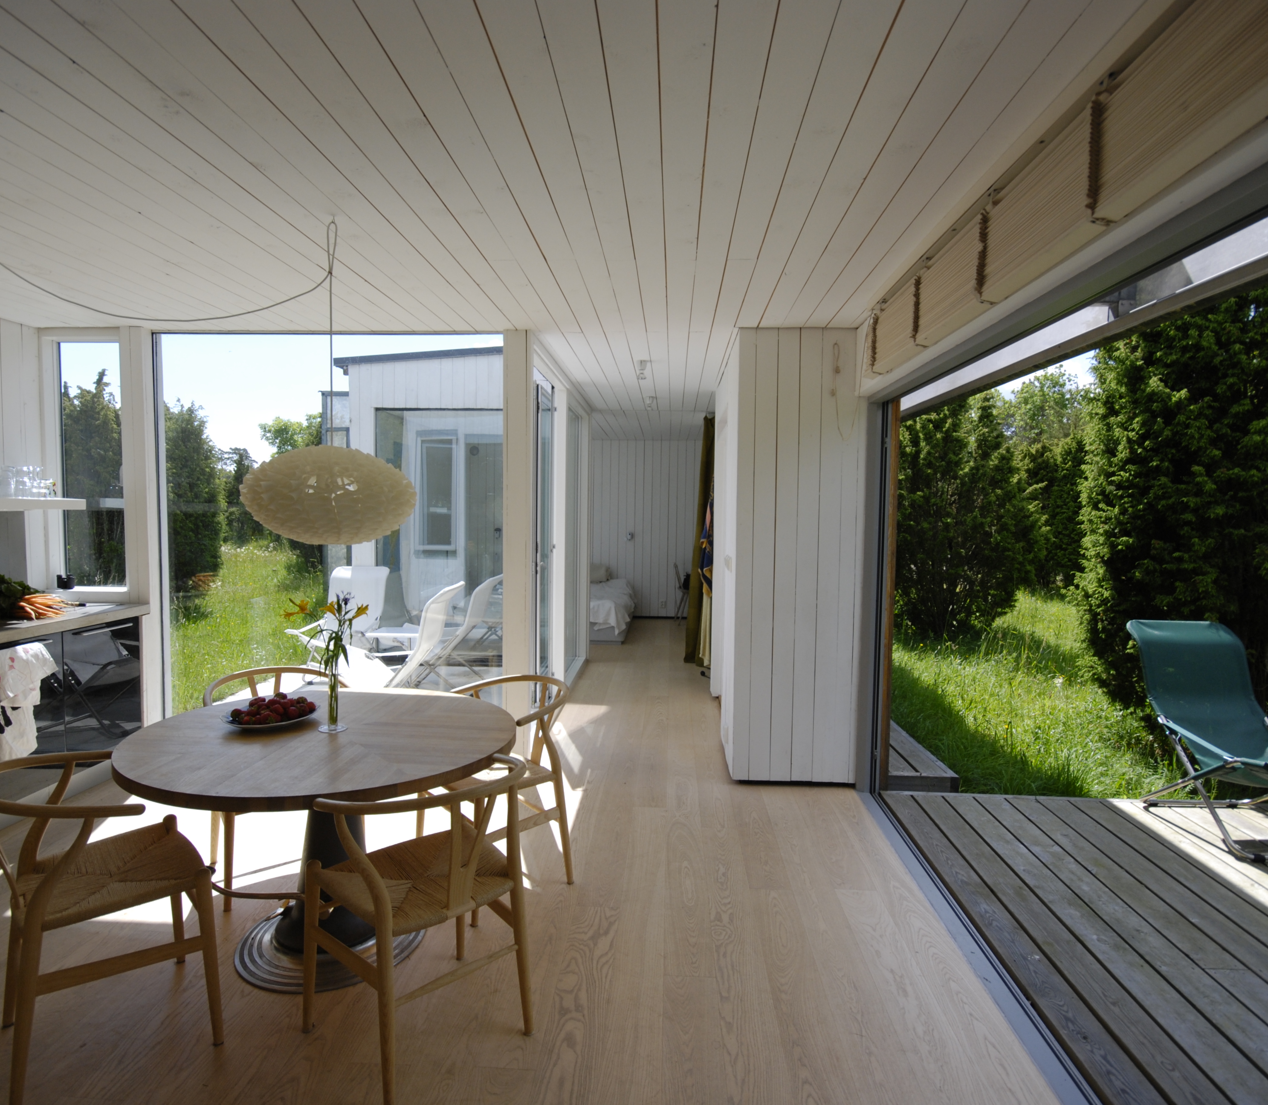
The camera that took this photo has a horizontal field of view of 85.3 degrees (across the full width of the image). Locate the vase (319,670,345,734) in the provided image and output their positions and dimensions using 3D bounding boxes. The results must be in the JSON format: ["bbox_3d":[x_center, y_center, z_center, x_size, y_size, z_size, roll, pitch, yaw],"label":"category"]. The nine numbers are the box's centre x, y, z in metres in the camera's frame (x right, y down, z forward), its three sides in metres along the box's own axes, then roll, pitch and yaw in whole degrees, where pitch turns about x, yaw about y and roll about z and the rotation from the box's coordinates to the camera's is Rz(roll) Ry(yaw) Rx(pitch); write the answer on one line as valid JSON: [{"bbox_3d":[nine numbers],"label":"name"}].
[{"bbox_3d":[-1.014,0.493,2.311,0.095,0.204,0.095,1,3,3],"label":"vase"}]

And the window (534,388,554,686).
[{"bbox_3d":[-0.633,-0.038,4.617,0.080,2.233,0.850,1,3,3],"label":"window"}]

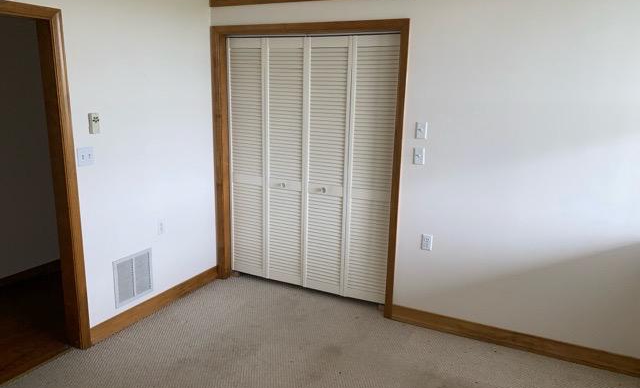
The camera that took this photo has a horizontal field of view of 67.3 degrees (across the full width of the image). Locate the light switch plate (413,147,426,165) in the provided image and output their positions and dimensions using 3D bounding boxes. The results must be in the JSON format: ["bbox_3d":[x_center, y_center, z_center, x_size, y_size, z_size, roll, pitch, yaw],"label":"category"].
[{"bbox_3d":[0.692,-0.261,3.353,0.074,0.116,0.015,8,14,26],"label":"light switch plate"}]

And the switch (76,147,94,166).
[{"bbox_3d":[-1.462,-0.234,3.021,0.014,0.116,0.116,8,14,26],"label":"switch"}]

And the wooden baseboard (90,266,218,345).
[{"bbox_3d":[-1.231,0.828,3.791,0.018,0.111,1.323,8,14,26],"label":"wooden baseboard"}]

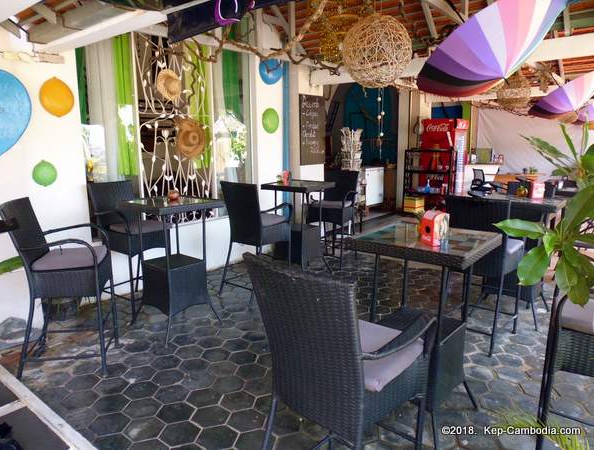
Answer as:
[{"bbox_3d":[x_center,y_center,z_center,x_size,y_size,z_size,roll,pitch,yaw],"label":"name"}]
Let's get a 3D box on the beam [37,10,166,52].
[{"bbox_3d":[-1.365,-1.417,2.957,1.550,0.120,0.160,10,14,38],"label":"beam"}]

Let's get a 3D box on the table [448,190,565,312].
[{"bbox_3d":[1.957,0.297,3.732,0.610,1.056,0.610,9,14,37],"label":"table"}]

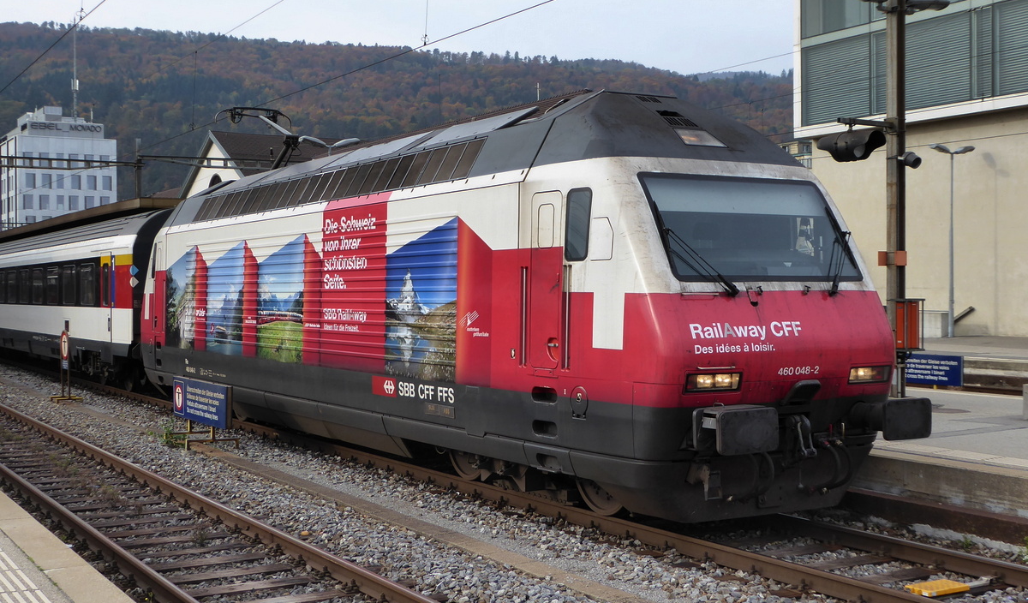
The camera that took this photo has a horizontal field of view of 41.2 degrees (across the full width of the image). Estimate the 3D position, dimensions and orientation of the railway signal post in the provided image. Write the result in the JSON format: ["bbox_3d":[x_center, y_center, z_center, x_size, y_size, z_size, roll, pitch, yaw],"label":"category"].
[{"bbox_3d":[-9.421,1.369,28.755,0.540,1.480,0.600,-1,1,-33],"label":"railway signal post"}]

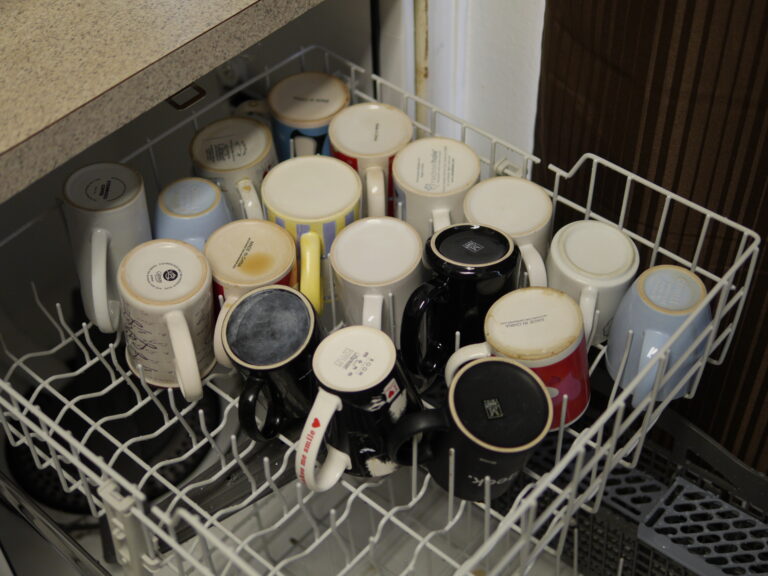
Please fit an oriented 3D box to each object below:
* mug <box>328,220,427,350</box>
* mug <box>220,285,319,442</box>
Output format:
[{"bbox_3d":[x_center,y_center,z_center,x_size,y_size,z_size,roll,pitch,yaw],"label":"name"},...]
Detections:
[{"bbox_3d":[-0.005,0.011,0.997,0.083,0.096,0.117,1,49,5],"label":"mug"},{"bbox_3d":[-0.096,0.072,0.966,0.082,0.097,0.118,14,64,17],"label":"mug"}]

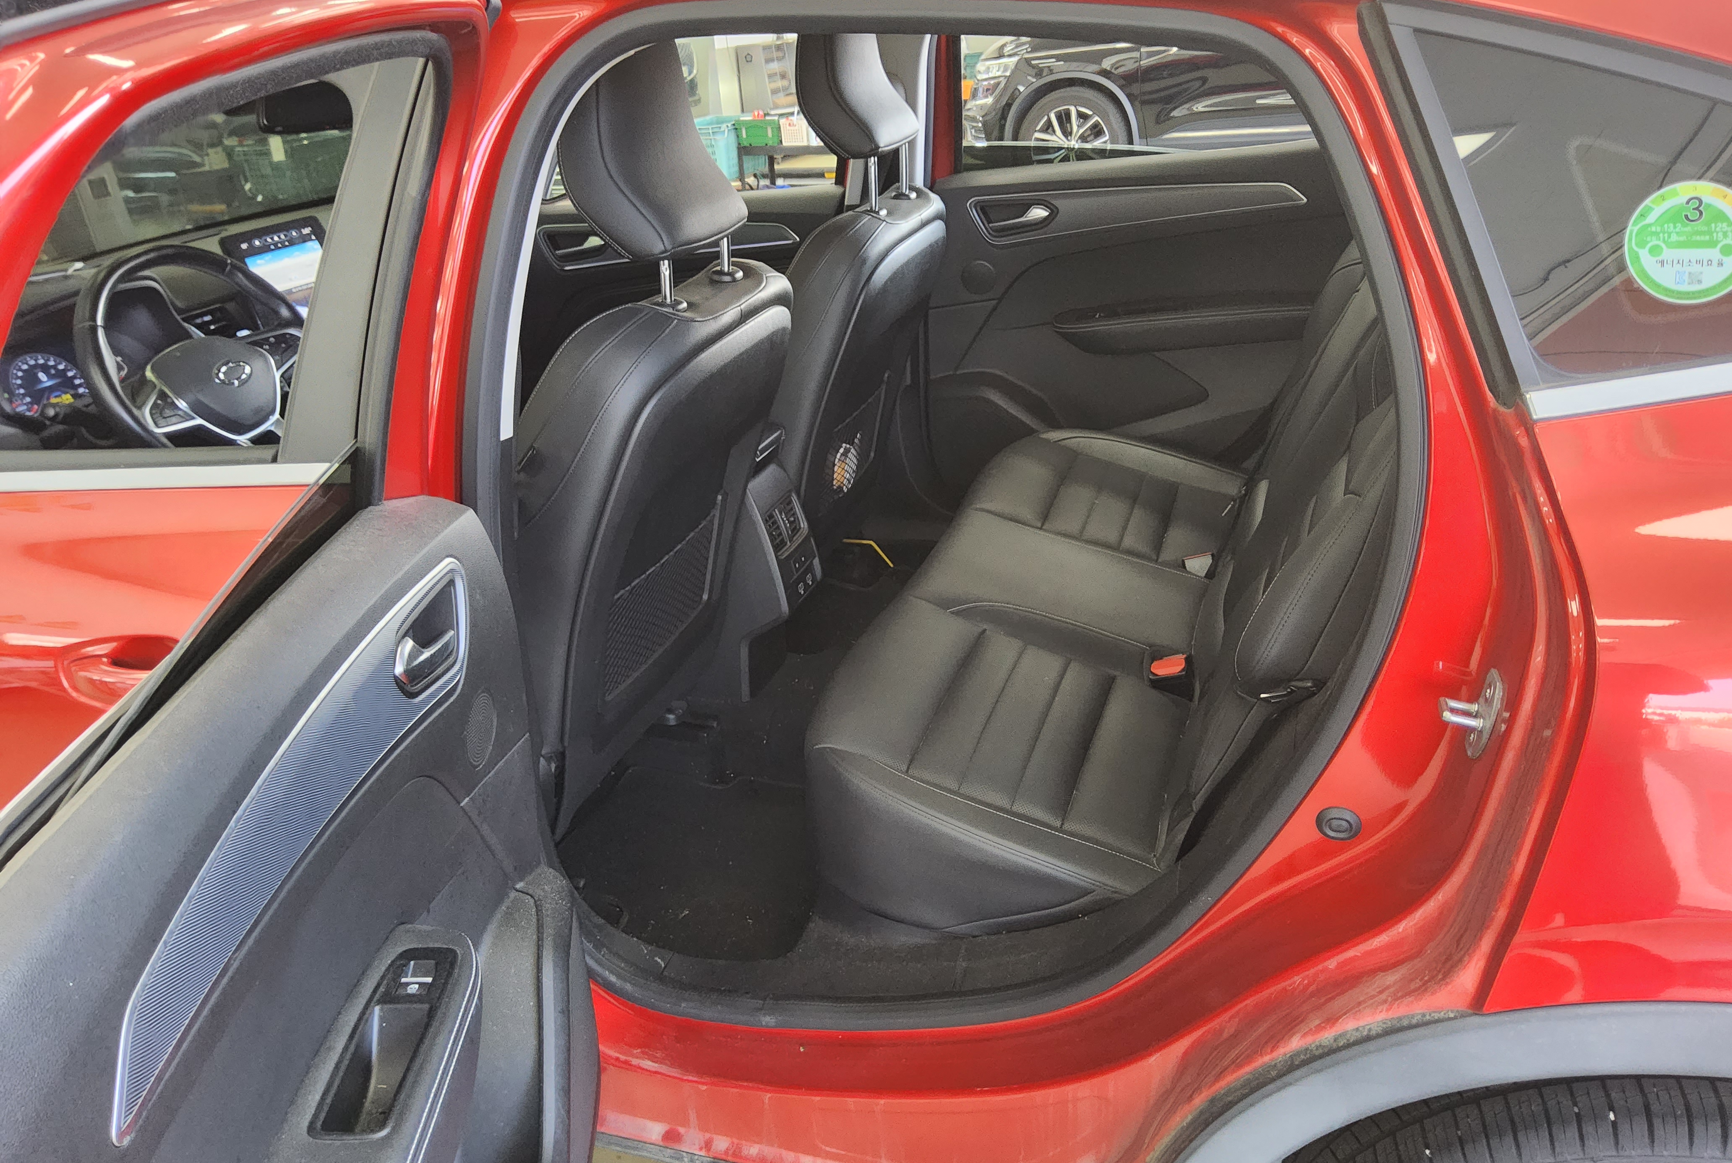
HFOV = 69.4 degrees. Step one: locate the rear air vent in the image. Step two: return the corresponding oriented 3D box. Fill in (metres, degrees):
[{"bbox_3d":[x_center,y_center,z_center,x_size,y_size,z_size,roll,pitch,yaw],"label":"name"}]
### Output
[{"bbox_3d":[-0.122,-0.084,1.893,0.036,0.070,0.100,-13,19,26],"label":"rear air vent"}]

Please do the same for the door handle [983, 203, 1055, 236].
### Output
[{"bbox_3d":[0.280,-0.666,2.301,0.125,0.056,0.033,2,25,20],"label":"door handle"}]

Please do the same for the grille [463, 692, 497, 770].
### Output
[{"bbox_3d":[-0.314,0.122,1.021,0.015,0.066,0.066,-7,24,-1],"label":"grille"}]

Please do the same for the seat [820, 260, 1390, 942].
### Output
[{"bbox_3d":[0.450,-0.154,1.636,0.790,0.750,1.280,2,25,20],"label":"seat"}]

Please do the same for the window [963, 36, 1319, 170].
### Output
[{"bbox_3d":[0.461,-0.824,2.094,0.630,0.260,0.040,2,39,20],"label":"window"}]

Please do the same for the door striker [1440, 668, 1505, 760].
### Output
[{"bbox_3d":[0.407,0.088,0.839,0.040,0.063,0.035,-4,24,7],"label":"door striker"}]

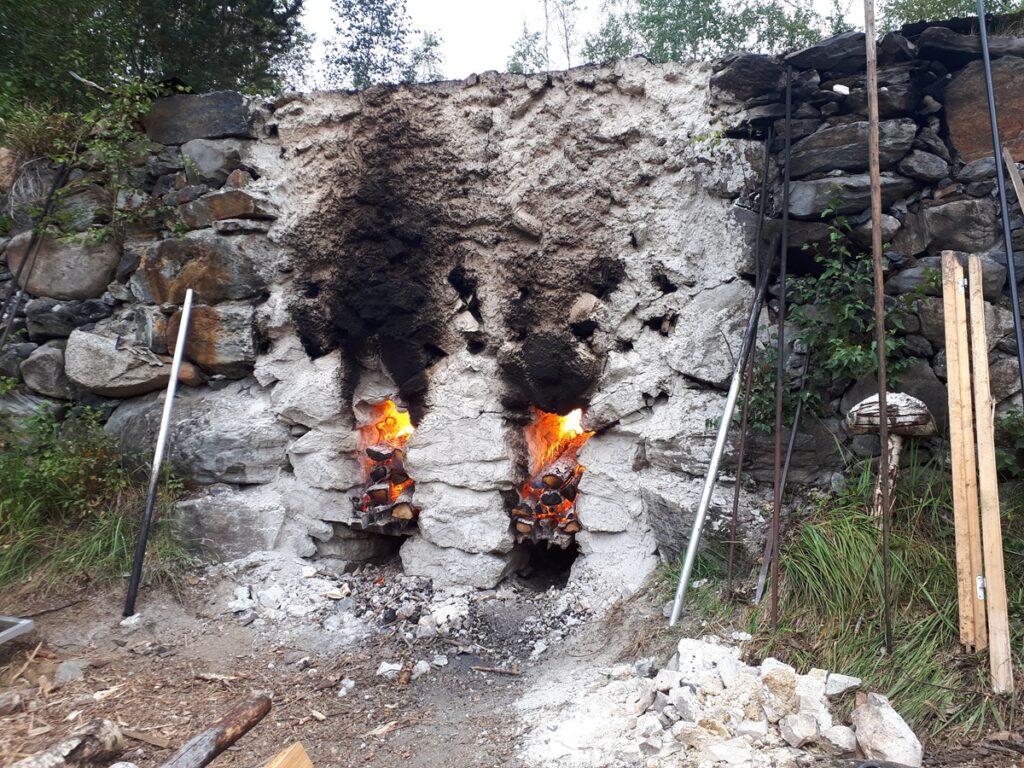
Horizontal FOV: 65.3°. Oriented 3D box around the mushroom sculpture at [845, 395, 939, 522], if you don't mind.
[{"bbox_3d":[2.328,0.445,4.900,0.500,0.790,0.480,0,1,0],"label":"mushroom sculpture"}]

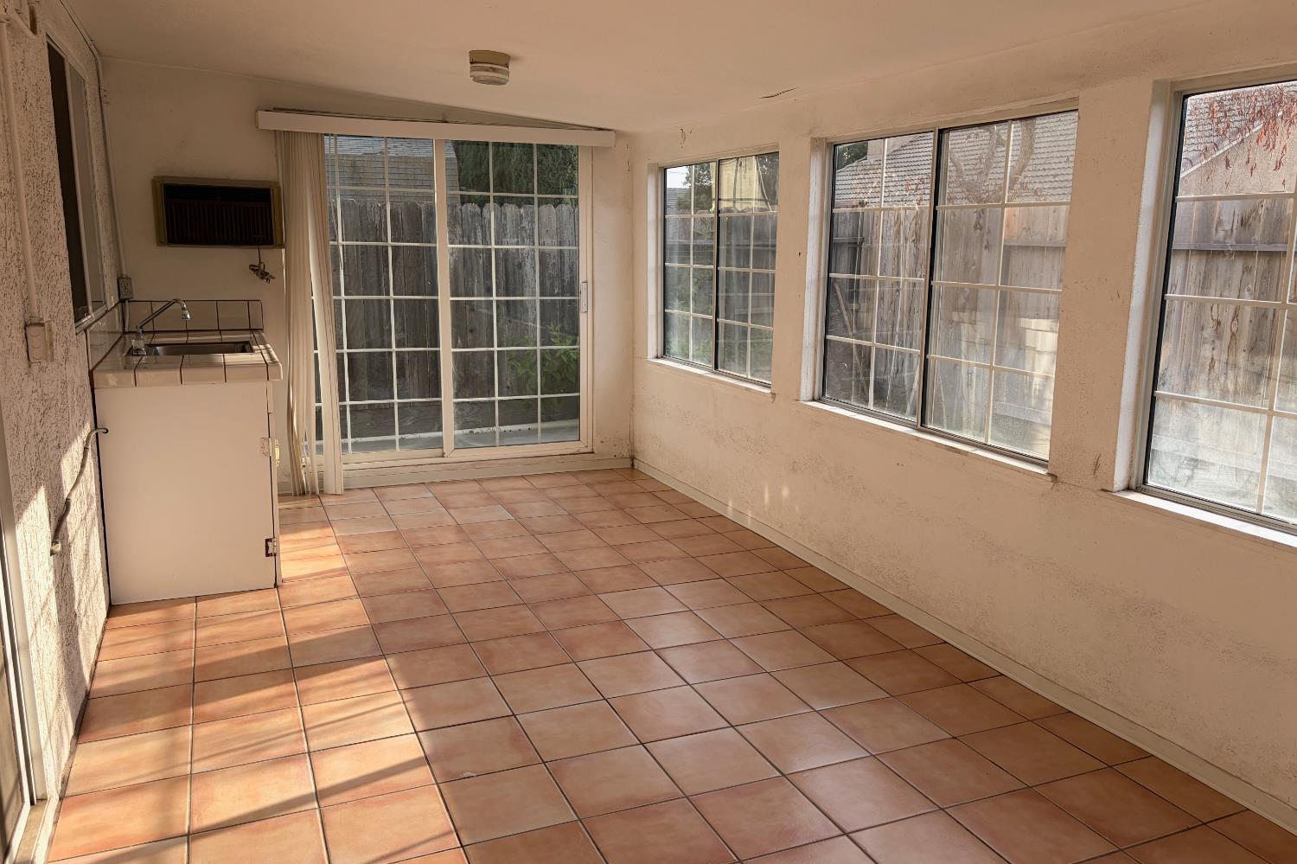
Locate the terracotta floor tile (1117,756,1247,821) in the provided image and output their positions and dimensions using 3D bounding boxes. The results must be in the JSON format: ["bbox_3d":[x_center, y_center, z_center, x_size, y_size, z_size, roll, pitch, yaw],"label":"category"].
[{"bbox_3d":[1.480,1.000,2.733,0.160,0.010,0.299,-3,12,-23],"label":"terracotta floor tile"}]

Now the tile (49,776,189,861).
[{"bbox_3d":[-1.338,0.983,2.496,0.294,0.012,0.294,-3,12,-23],"label":"tile"}]

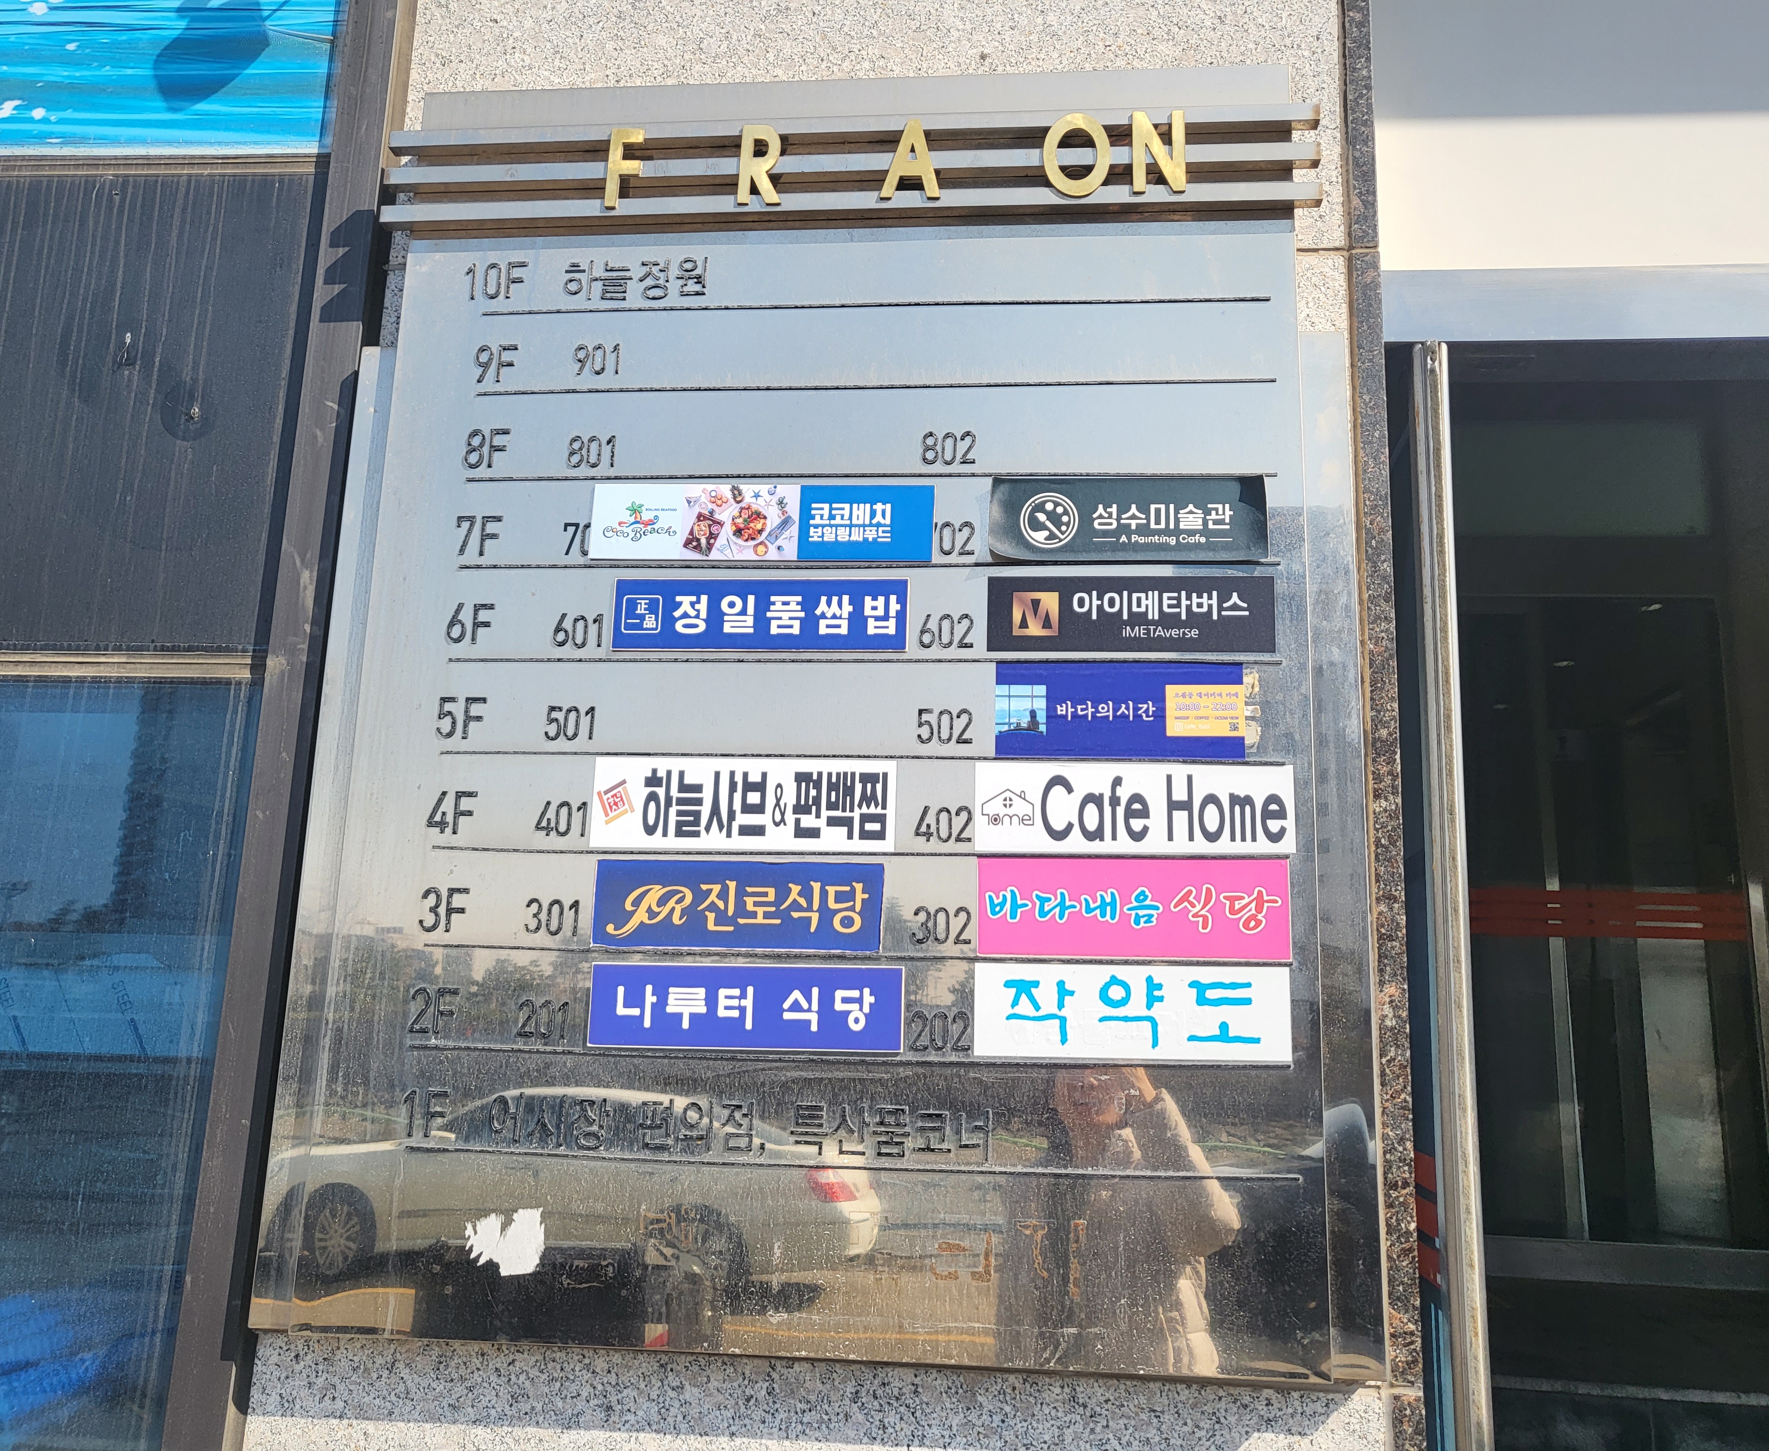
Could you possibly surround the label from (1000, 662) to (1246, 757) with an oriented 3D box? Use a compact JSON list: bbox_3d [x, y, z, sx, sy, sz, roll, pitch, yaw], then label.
[{"bbox_3d":[0.234,-0.016,1.448,0.246,0.096,0.010,0,-13,5],"label":"label"}]

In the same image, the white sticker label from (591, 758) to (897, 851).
[{"bbox_3d":[-0.143,0.078,1.463,0.309,0.091,0.010,0,-13,5],"label":"white sticker label"}]

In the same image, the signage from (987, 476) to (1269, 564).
[{"bbox_3d":[0.249,-0.217,1.490,0.279,0.089,0.015,0,-13,5],"label":"signage"}]

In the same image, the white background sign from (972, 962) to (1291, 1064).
[{"bbox_3d":[0.236,0.273,1.383,0.298,0.088,0.010,0,-13,5],"label":"white background sign"}]

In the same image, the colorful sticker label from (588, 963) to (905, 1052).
[{"bbox_3d":[-0.137,0.275,1.418,0.310,0.080,0.010,0,-13,5],"label":"colorful sticker label"}]

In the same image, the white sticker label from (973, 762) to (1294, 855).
[{"bbox_3d":[0.245,0.081,1.425,0.310,0.087,0.010,0,-13,5],"label":"white sticker label"}]

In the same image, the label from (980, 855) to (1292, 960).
[{"bbox_3d":[0.240,0.176,1.405,0.298,0.095,0.010,0,-13,5],"label":"label"}]

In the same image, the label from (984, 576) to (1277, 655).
[{"bbox_3d":[0.249,-0.113,1.469,0.288,0.080,0.010,0,-13,5],"label":"label"}]

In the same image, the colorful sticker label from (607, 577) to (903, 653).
[{"bbox_3d":[-0.130,-0.116,1.505,0.310,0.079,0.010,0,-13,5],"label":"colorful sticker label"}]

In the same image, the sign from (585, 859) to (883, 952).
[{"bbox_3d":[-0.147,0.178,1.441,0.291,0.087,0.010,0,-13,5],"label":"sign"}]

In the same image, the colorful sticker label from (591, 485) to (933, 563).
[{"bbox_3d":[-0.130,-0.215,1.528,0.363,0.084,0.010,0,-13,5],"label":"colorful sticker label"}]

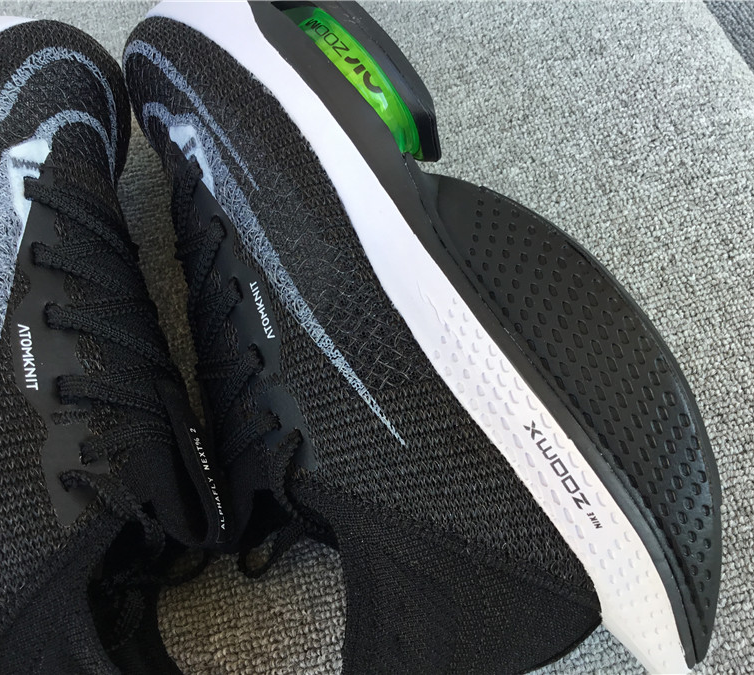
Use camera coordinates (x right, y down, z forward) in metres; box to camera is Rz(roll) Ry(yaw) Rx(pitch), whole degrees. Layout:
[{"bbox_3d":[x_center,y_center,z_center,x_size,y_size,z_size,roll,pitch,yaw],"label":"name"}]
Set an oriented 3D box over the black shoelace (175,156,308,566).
[{"bbox_3d":[-0.044,0.009,0.242,0.034,0.046,0.126,-22,64,-7],"label":"black shoelace"}]

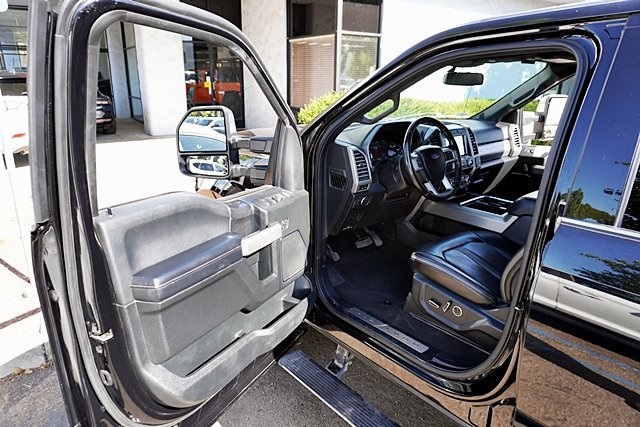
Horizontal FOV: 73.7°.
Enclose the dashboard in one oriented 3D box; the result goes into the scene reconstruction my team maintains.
[{"bbox_3d":[0.595,-0.281,2.449,1.560,0.500,0.520,-13,22,-39],"label":"dashboard"}]

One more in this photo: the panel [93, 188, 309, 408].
[{"bbox_3d":[-0.286,0.228,1.505,0.160,0.690,0.910,14,21,37],"label":"panel"}]

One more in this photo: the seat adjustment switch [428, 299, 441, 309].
[{"bbox_3d":[0.457,0.358,1.698,0.020,0.022,0.053,-13,22,-39],"label":"seat adjustment switch"}]

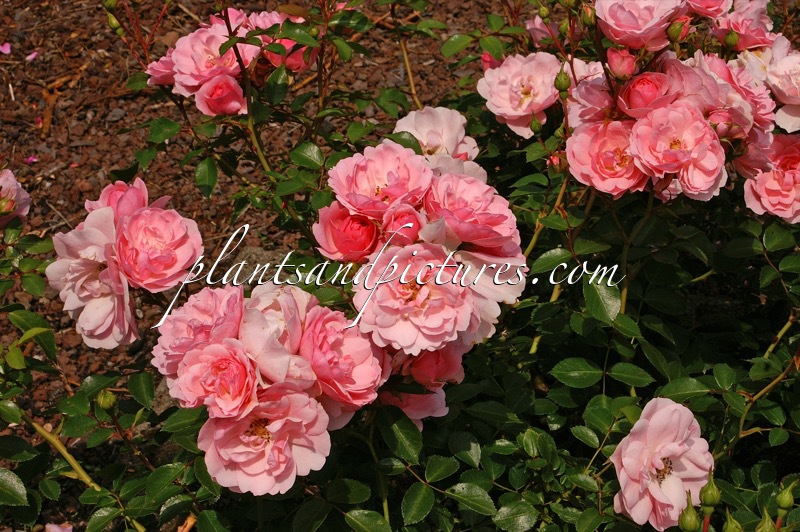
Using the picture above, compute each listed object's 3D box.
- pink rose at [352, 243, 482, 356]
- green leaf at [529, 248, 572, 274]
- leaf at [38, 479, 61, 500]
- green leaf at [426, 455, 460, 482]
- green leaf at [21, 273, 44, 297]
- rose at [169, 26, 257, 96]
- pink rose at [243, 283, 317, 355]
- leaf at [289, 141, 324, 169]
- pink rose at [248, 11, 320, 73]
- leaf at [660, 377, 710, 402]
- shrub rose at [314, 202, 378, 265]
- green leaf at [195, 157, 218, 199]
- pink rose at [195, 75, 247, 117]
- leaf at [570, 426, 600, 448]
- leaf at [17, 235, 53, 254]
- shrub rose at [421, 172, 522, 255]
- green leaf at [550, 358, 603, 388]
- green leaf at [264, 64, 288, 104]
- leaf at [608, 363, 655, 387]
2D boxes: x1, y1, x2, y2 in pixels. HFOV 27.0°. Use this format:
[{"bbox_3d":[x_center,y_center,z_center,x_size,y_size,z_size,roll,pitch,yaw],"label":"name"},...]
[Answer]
[{"bbox_3d":[0.011,0.022,1.090,0.084,0.044,0.078,0,70,0],"label":"pink rose"},{"bbox_3d":[0.106,-0.003,1.160,0.035,0.008,0.023,-18,36,-10],"label":"green leaf"},{"bbox_3d":[-0.236,0.150,1.120,0.012,0.005,0.018,-26,63,-14],"label":"leaf"},{"bbox_3d":[0.028,0.131,1.080,0.026,0.005,0.020,-38,67,-19],"label":"green leaf"},{"bbox_3d":[-0.258,0.013,1.170,0.014,0.005,0.023,-39,67,-20],"label":"green leaf"},{"bbox_3d":[-0.140,-0.155,1.258,0.066,0.043,0.060,0,60,7],"label":"rose"},{"bbox_3d":[-0.078,0.038,1.090,0.051,0.044,0.059,0,45,0],"label":"pink rose"},{"bbox_3d":[-0.066,-0.078,1.180,0.027,0.005,0.020,21,62,12],"label":"leaf"},{"bbox_3d":[-0.094,-0.183,1.360,0.057,0.040,0.052,0,57,-7],"label":"pink rose"},{"bbox_3d":[0.199,0.086,1.160,0.035,0.007,0.019,-7,53,-2],"label":"leaf"},{"bbox_3d":[-0.037,-0.023,1.120,0.045,0.039,0.042,0,66,-19],"label":"shrub rose"},{"bbox_3d":[-0.144,-0.066,1.240,0.017,0.005,0.034,-6,68,13],"label":"green leaf"},{"bbox_3d":[-0.140,-0.133,1.300,0.041,0.036,0.036,0,75,3],"label":"pink rose"},{"bbox_3d":[0.120,0.111,1.080,0.022,0.005,0.014,34,62,13],"label":"leaf"},{"bbox_3d":[-0.256,-0.015,1.170,0.025,0.007,0.016,2,56,1],"label":"leaf"},{"bbox_3d":[0.049,-0.035,1.130,0.067,0.041,0.071,0,42,-13],"label":"shrub rose"},{"bbox_3d":[0.127,0.077,1.200,0.037,0.007,0.025,0,60,0],"label":"green leaf"},{"bbox_3d":[-0.094,-0.142,1.300,0.019,0.008,0.034,11,76,3],"label":"green leaf"},{"bbox_3d":[0.167,0.078,1.200,0.034,0.007,0.019,12,53,2],"label":"leaf"}]

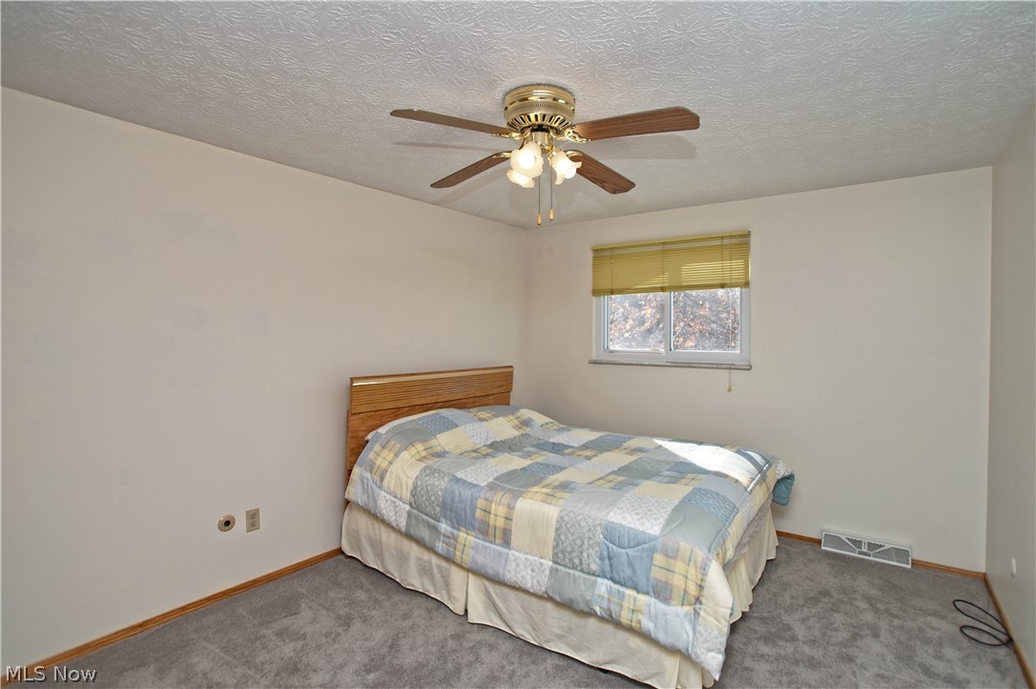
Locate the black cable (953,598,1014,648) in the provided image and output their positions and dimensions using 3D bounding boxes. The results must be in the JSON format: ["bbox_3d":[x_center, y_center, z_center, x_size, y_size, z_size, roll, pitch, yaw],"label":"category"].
[{"bbox_3d":[2.253,1.352,2.244,0.178,0.034,0.328,2,3,37],"label":"black cable"}]

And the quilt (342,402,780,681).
[{"bbox_3d":[0.320,0.806,2.889,2.220,0.531,1.737,2,3,37],"label":"quilt"}]

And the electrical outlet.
[{"bbox_3d":[-1.458,0.971,2.539,0.008,0.117,0.071,2,3,37],"label":"electrical outlet"}]

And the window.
[{"bbox_3d":[1.182,-0.325,3.718,1.283,1.004,0.106,2,3,37],"label":"window"}]

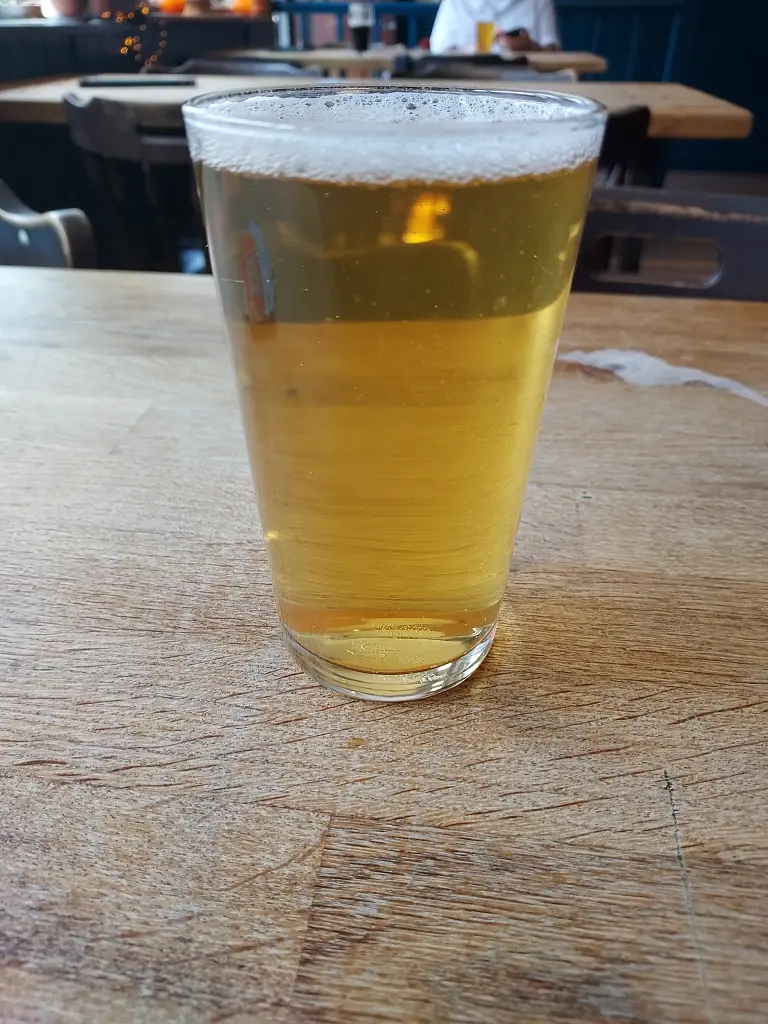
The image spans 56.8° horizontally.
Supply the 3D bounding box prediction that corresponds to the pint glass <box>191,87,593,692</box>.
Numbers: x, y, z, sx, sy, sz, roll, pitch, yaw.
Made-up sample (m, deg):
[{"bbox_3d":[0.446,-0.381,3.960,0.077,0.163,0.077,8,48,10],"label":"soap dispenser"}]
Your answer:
[{"bbox_3d":[0.002,-0.025,0.195,0.088,0.151,0.088,0,35,0],"label":"pint glass"}]

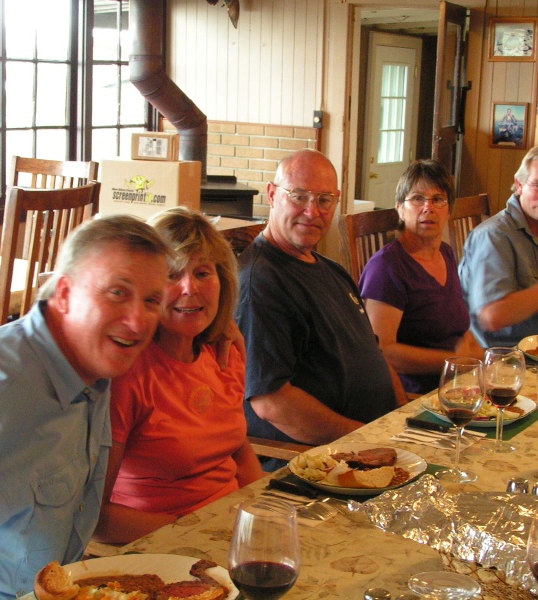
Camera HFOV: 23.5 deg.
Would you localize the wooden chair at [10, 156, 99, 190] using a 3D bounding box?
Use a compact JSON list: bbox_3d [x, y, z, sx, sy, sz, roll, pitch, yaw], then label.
[{"bbox_3d":[-1.139,-0.081,5.866,0.460,1.090,0.540,8,11,31],"label":"wooden chair"}]

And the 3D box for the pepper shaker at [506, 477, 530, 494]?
[{"bbox_3d":[0.432,0.351,2.261,0.042,0.075,0.042,7,11,30],"label":"pepper shaker"}]

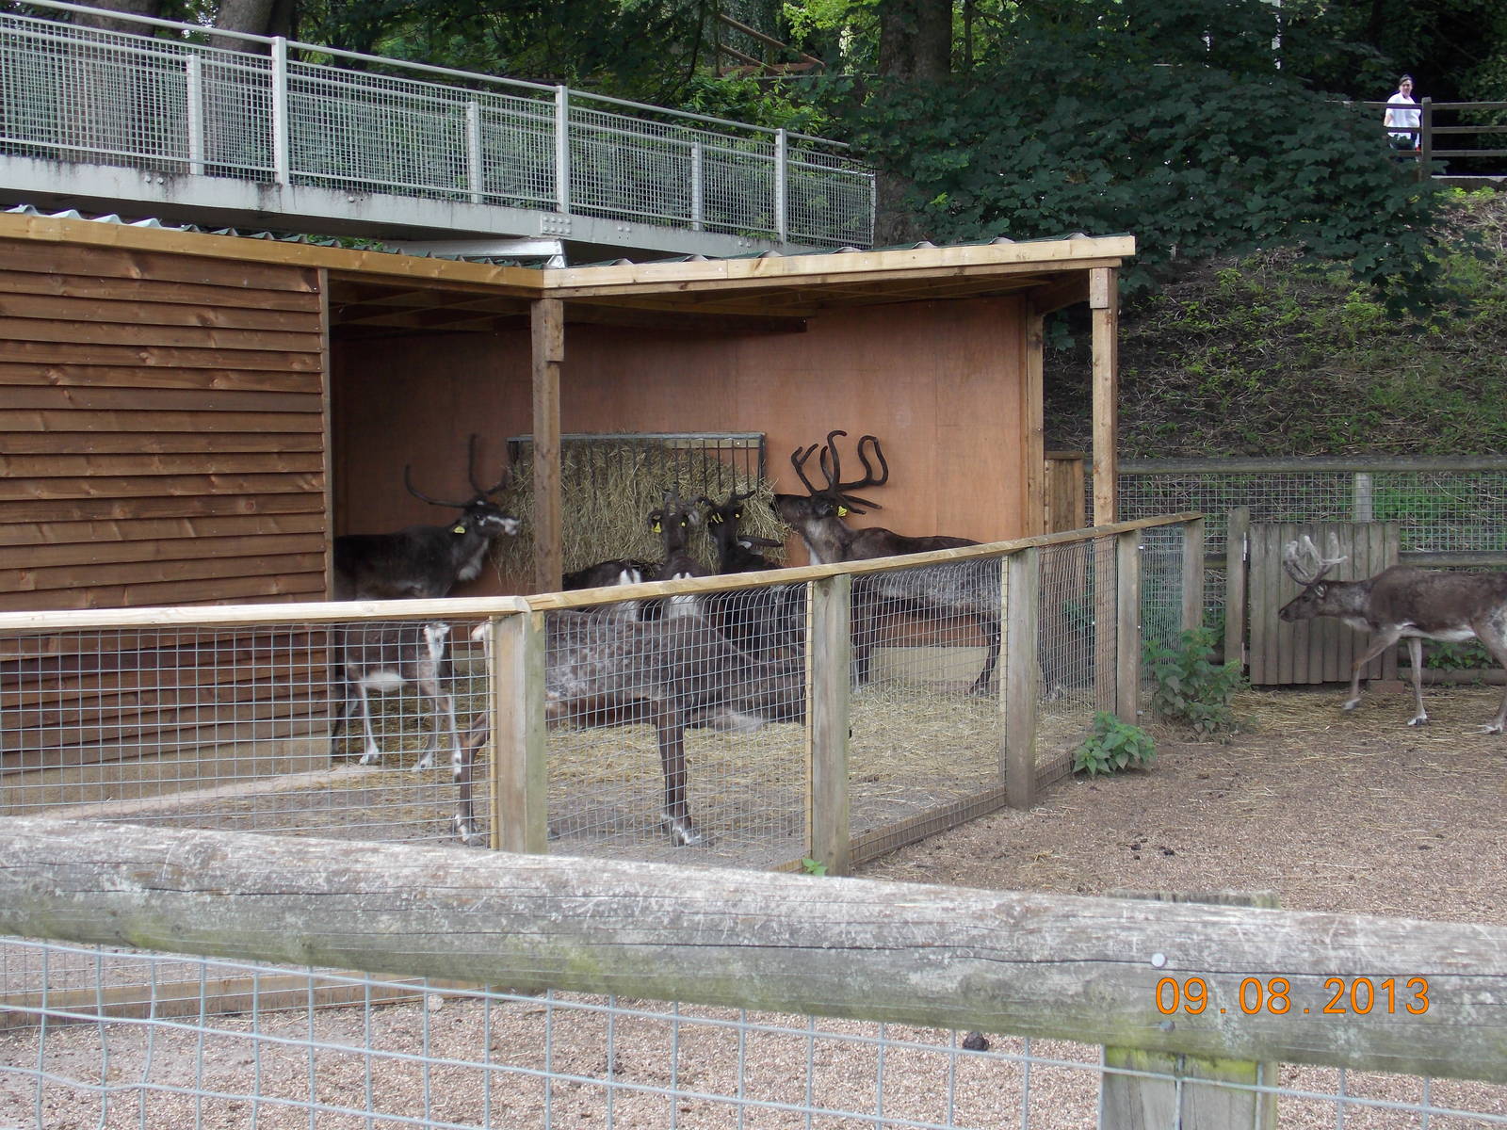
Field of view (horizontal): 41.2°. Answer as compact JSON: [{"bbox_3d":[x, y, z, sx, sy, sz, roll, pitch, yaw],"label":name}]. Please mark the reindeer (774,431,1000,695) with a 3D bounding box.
[{"bbox_3d":[0.920,0.000,11.900,1.700,1.570,0.600,0,4,12],"label":"reindeer"}]

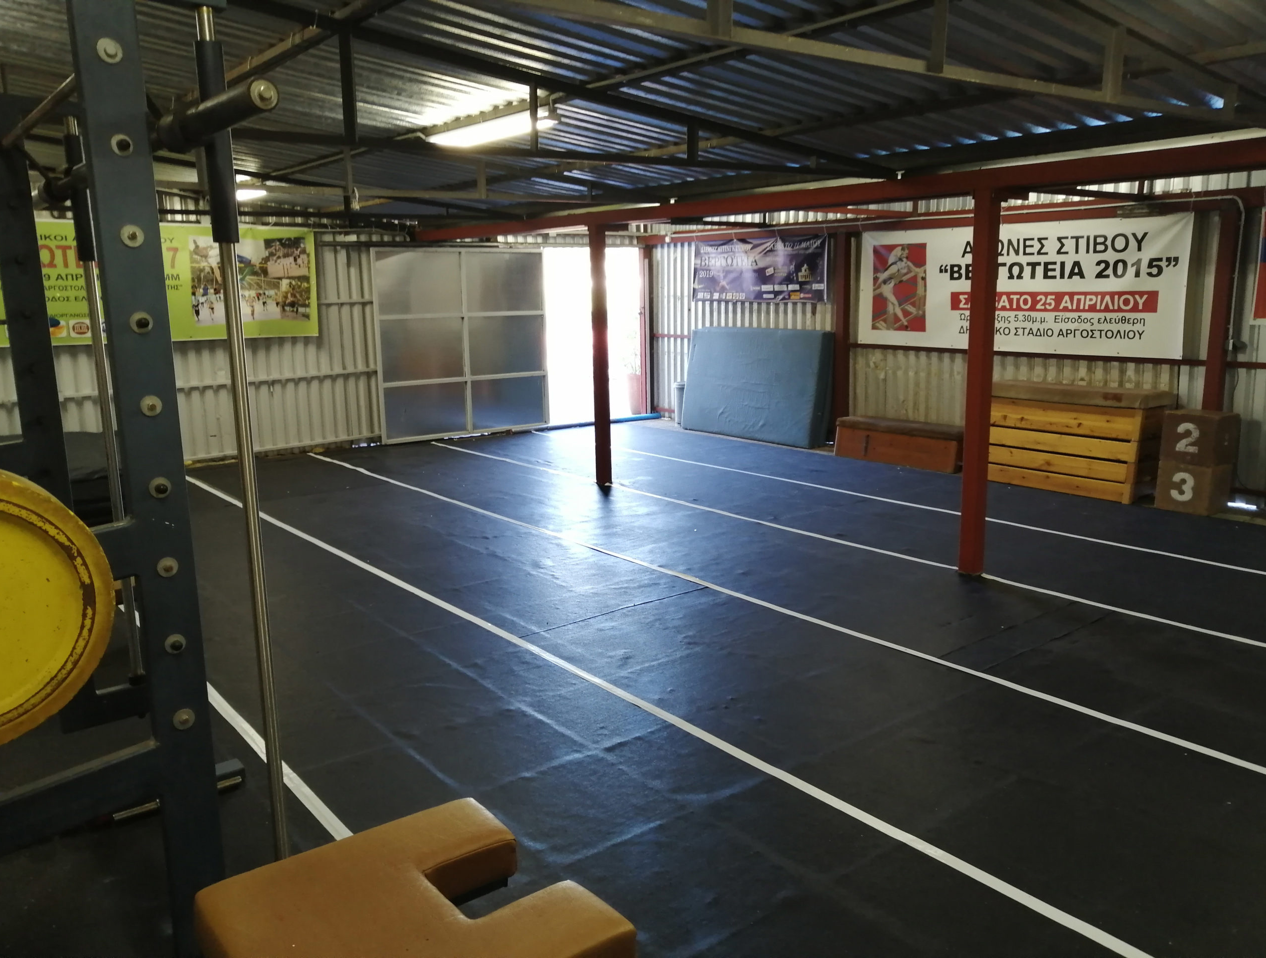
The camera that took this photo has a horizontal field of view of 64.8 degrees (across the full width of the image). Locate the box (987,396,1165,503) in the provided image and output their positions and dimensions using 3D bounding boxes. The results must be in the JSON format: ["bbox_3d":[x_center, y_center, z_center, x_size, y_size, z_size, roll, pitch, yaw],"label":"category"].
[{"bbox_3d":[3.333,-0.302,7.710,0.443,0.728,1.337,-10,14,-37],"label":"box"}]

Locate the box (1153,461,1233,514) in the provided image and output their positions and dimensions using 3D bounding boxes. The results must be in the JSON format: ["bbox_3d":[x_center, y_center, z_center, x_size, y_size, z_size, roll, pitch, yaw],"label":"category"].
[{"bbox_3d":[3.938,0.037,6.978,0.325,0.325,0.356,-9,14,-33],"label":"box"}]

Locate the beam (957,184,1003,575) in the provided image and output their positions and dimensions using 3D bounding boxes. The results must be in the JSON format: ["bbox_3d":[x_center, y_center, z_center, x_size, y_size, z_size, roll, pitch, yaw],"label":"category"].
[{"bbox_3d":[1.876,-0.497,5.399,0.098,2.070,0.092,-10,14,-37],"label":"beam"}]

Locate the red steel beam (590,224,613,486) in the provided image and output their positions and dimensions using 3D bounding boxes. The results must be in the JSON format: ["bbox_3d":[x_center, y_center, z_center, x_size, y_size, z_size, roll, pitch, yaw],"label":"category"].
[{"bbox_3d":[-0.253,-0.991,8.064,0.098,2.076,0.092,-10,14,-37],"label":"red steel beam"}]

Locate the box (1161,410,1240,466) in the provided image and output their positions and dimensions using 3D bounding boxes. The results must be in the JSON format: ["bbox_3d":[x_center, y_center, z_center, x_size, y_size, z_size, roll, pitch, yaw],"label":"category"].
[{"bbox_3d":[3.936,-0.289,6.912,0.325,0.335,0.354,-9,14,-33],"label":"box"}]

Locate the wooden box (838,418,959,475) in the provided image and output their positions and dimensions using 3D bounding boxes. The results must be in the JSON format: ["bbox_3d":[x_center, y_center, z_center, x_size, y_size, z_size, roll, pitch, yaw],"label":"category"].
[{"bbox_3d":[2.430,-0.321,8.882,0.377,0.340,1.282,-10,14,-37],"label":"wooden box"}]

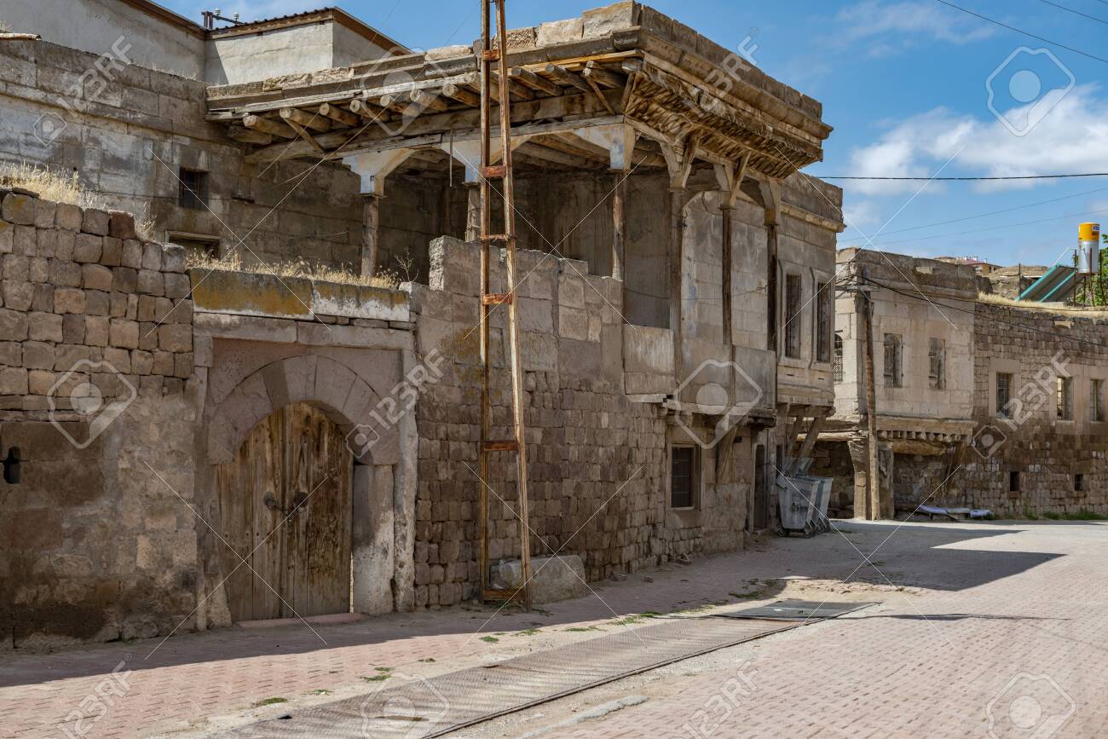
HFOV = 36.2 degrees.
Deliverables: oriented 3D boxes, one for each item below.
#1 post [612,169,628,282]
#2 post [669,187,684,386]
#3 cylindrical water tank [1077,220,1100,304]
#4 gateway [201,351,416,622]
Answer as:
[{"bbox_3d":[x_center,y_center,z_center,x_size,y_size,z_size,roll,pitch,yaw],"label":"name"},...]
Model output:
[{"bbox_3d":[0.838,-1.237,21.700,0.150,2.600,0.150,-2,-3,28],"label":"post"},{"bbox_3d":[1.679,-1.138,23.200,0.160,2.750,0.160,-2,-3,28],"label":"post"},{"bbox_3d":[15.169,-2.993,48.000,0.620,2.350,0.620,0,-3,0],"label":"cylindrical water tank"},{"bbox_3d":[-2.349,1.043,15.436,0.500,2.420,2.450,-3,-4,43],"label":"gateway"}]

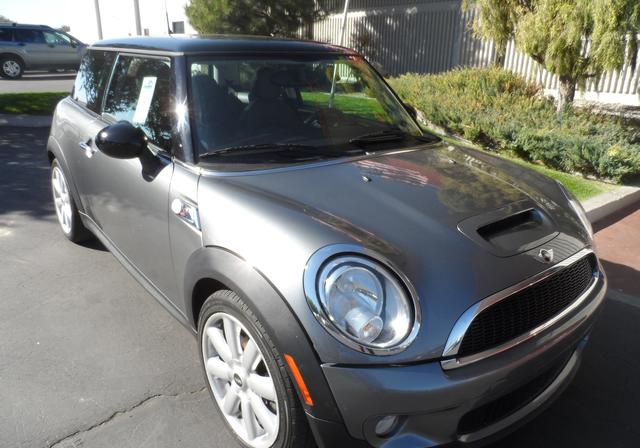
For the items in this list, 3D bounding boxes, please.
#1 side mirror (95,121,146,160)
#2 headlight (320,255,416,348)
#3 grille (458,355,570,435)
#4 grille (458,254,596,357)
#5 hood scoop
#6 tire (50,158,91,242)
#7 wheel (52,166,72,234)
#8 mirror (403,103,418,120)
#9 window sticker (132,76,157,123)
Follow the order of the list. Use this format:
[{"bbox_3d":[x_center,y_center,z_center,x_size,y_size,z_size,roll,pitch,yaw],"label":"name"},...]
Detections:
[{"bbox_3d":[-0.798,-0.343,1.821,0.225,0.155,0.140,-13,26,-39],"label":"side mirror"},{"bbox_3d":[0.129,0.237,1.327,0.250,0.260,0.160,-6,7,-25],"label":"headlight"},{"bbox_3d":[0.779,0.564,1.608,0.850,0.130,0.110,-13,26,-39],"label":"grille"},{"bbox_3d":[0.787,0.240,1.507,0.990,0.180,0.110,-13,26,-39],"label":"grille"},{"bbox_3d":[0.678,-0.002,1.567,0.470,0.095,0.205,-13,36,-39],"label":"hood scoop"},{"bbox_3d":[-1.800,-0.184,3.285,0.205,0.625,0.625,-13,26,-39],"label":"tire"},{"bbox_3d":[-1.811,-0.182,3.276,0.180,0.475,0.475,-13,26,-39],"label":"wheel"},{"bbox_3d":[0.552,-0.707,2.883,0.220,0.155,0.140,-13,26,-39],"label":"mirror"},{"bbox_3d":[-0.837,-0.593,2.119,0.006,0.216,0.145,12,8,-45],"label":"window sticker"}]

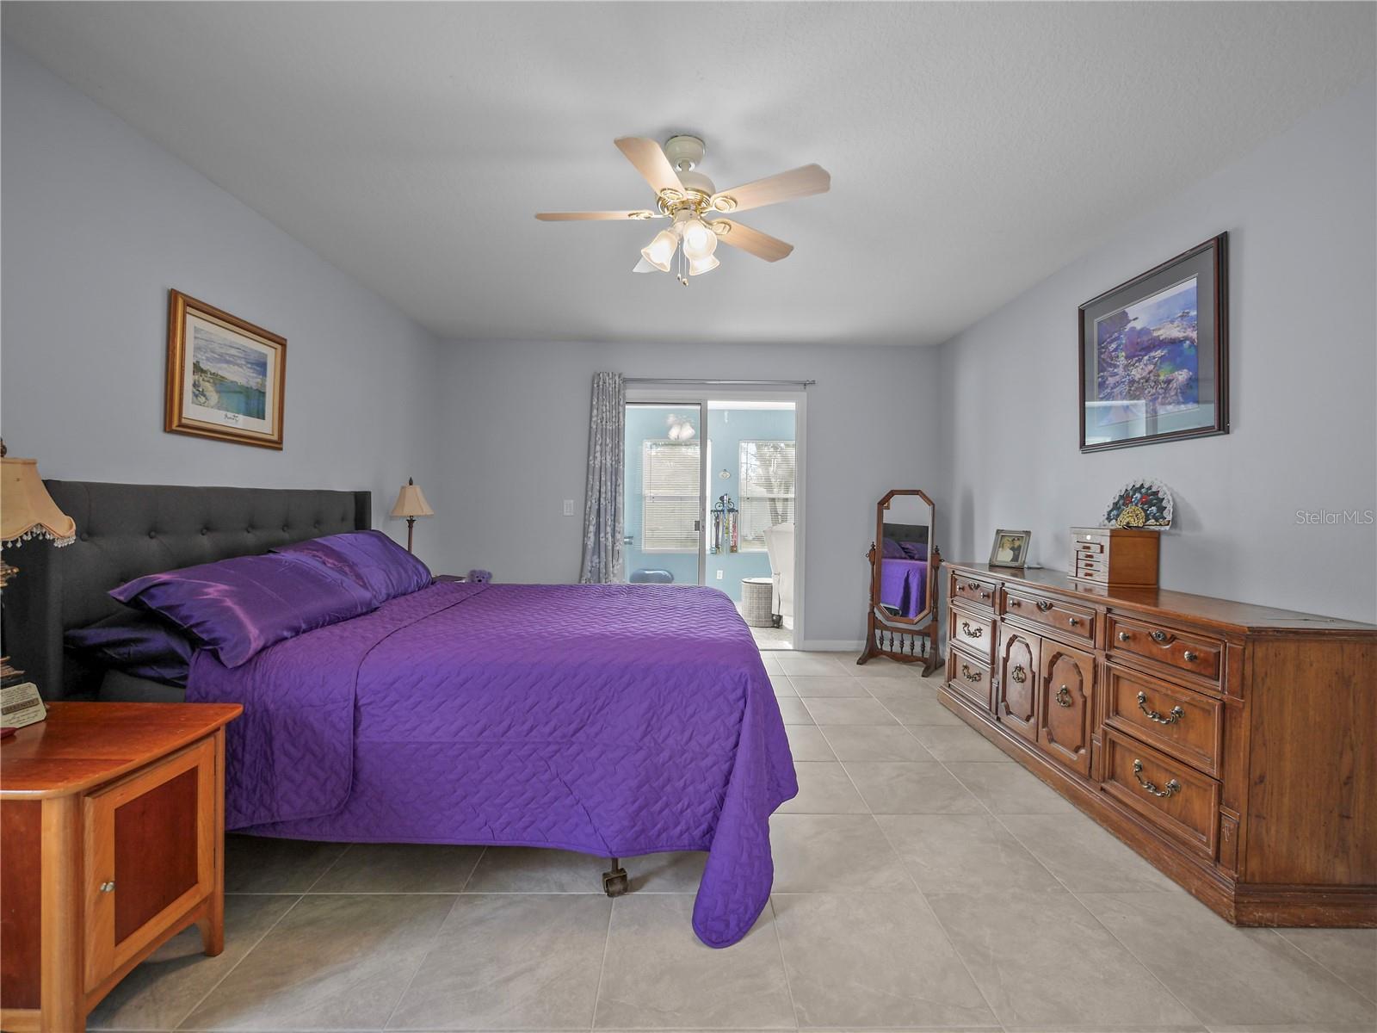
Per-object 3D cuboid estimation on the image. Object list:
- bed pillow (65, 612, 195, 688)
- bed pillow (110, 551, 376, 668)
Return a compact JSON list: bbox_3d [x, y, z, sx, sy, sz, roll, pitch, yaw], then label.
[{"bbox_3d":[-1.509,0.356,1.868,0.470,0.170,0.720,10,1,-1],"label":"bed pillow"},{"bbox_3d":[-1.419,0.281,1.908,0.460,0.180,0.740,25,0,-3],"label":"bed pillow"}]

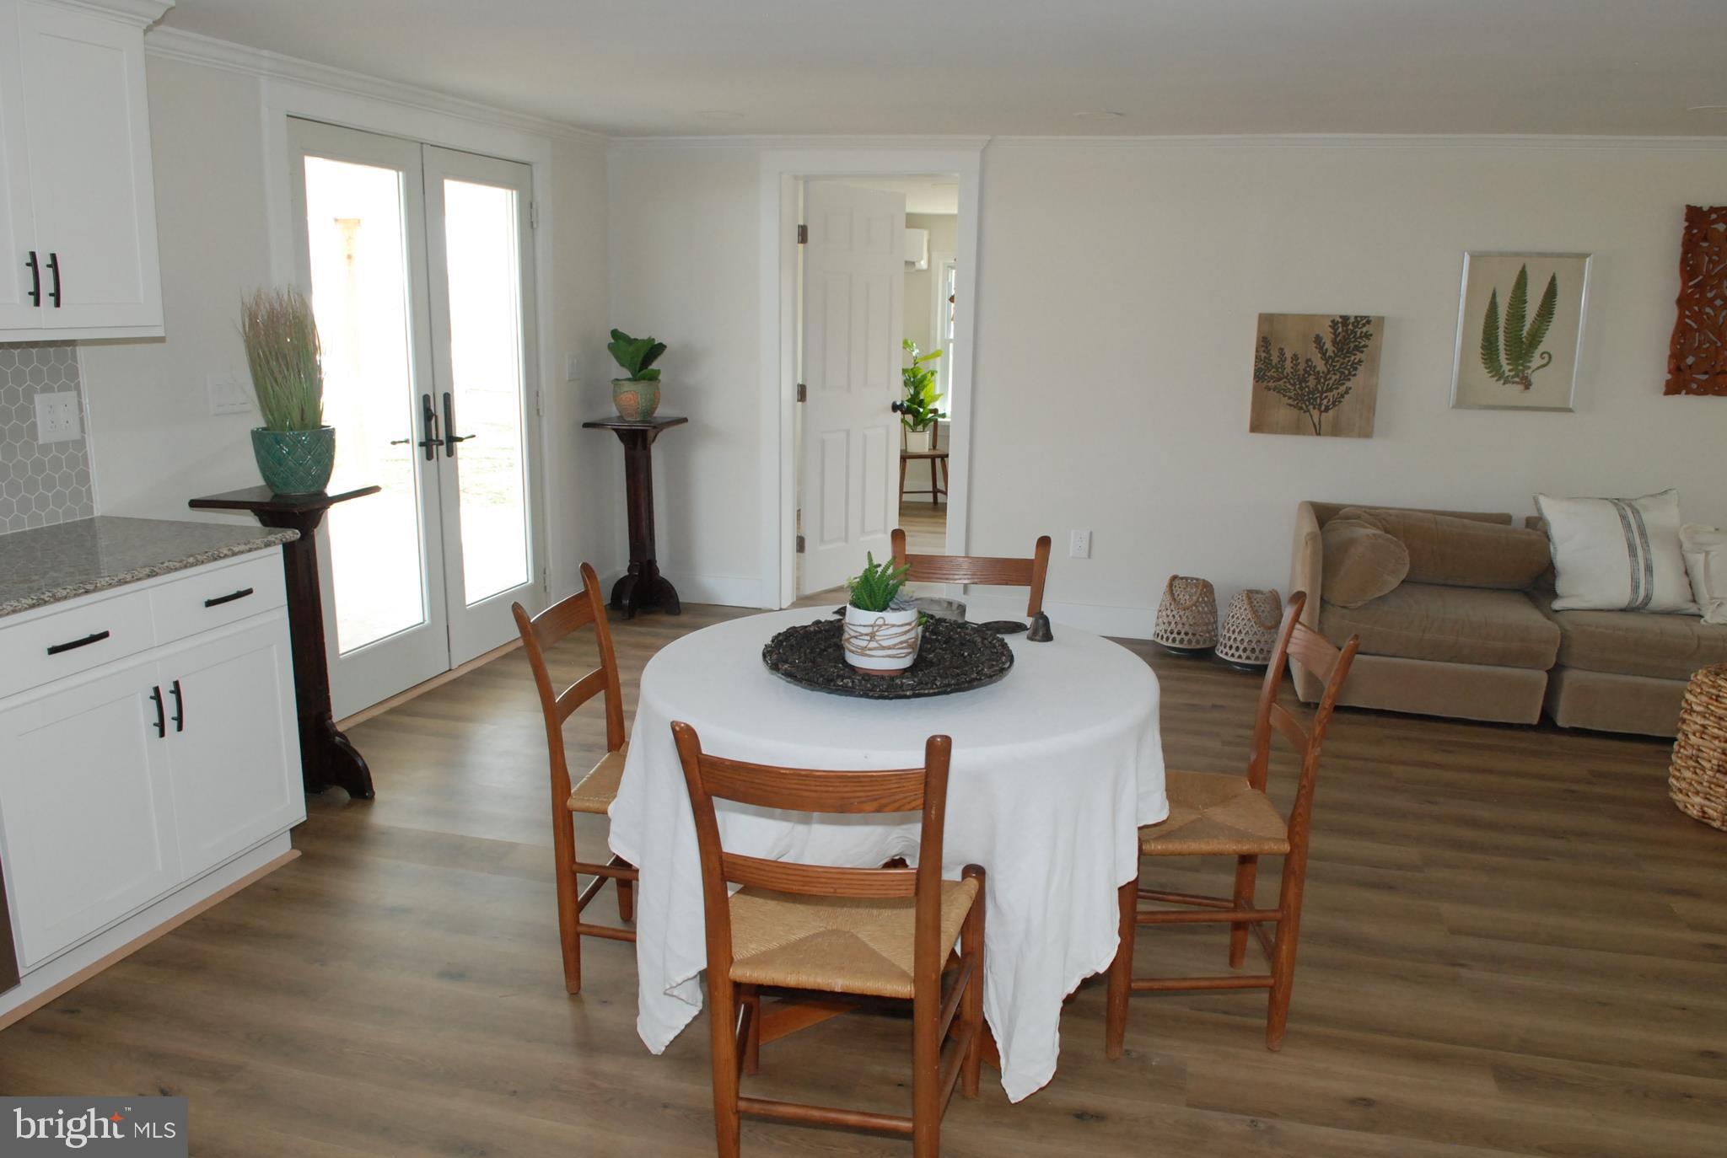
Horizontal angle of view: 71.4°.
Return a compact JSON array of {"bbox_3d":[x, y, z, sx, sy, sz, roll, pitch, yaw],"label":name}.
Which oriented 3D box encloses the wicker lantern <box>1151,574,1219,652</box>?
[{"bbox_3d":[1.429,0.166,5.285,0.280,0.335,0.280,6,14,22],"label":"wicker lantern"}]

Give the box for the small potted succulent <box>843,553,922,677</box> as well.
[{"bbox_3d":[0.044,0.074,2.468,0.155,0.240,0.155,4,13,10],"label":"small potted succulent"}]

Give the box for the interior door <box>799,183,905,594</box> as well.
[{"bbox_3d":[-0.053,-0.958,6.316,0.040,2.035,0.790,12,17,39],"label":"interior door"}]

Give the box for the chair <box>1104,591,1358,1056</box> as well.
[{"bbox_3d":[0.741,0.502,2.586,0.450,0.890,0.460,2,13,2],"label":"chair"}]

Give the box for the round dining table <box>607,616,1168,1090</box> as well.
[{"bbox_3d":[0.090,0.510,2.671,1.130,0.710,1.120,5,14,16],"label":"round dining table"}]

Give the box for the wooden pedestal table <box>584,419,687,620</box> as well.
[{"bbox_3d":[-1.080,-0.294,5.855,0.370,0.930,0.390,4,13,14],"label":"wooden pedestal table"}]

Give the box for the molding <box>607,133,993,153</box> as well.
[{"bbox_3d":[-0.334,-1.970,5.450,1.838,0.075,0.065,4,13,13],"label":"molding"}]

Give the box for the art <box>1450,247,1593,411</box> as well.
[{"bbox_3d":[2.617,-0.981,4.780,0.460,0.625,0.028,5,14,16],"label":"art"}]

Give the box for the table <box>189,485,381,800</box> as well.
[{"bbox_3d":[-1.681,0.206,3.607,0.370,0.930,0.390,3,13,10],"label":"table"}]

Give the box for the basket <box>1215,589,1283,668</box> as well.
[{"bbox_3d":[1.648,0.222,5.102,0.285,0.325,0.285,1,13,0],"label":"basket"}]

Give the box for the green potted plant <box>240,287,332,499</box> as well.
[{"bbox_3d":[-1.691,-0.547,3.509,0.250,0.605,0.250,-5,15,-25],"label":"green potted plant"}]

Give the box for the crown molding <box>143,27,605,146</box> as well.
[{"bbox_3d":[-1.579,-1.730,4.355,0.060,0.080,2.760,5,14,16],"label":"crown molding"}]

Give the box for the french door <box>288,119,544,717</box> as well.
[{"bbox_3d":[-1.694,-0.640,4.756,0.060,2.050,1.440,5,13,15],"label":"french door"}]

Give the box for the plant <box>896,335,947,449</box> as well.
[{"bbox_3d":[0.412,-1.279,8.418,0.370,0.790,0.360,5,14,16],"label":"plant"}]

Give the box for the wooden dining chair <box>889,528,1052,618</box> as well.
[{"bbox_3d":[0.238,0.356,3.174,0.470,0.890,0.450,4,13,11],"label":"wooden dining chair"}]

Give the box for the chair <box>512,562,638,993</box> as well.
[{"bbox_3d":[-0.478,0.457,2.712,0.490,0.885,0.460,3,13,9],"label":"chair"}]

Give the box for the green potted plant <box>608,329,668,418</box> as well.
[{"bbox_3d":[-1.096,-0.975,5.755,0.265,0.420,0.250,4,13,14],"label":"green potted plant"}]

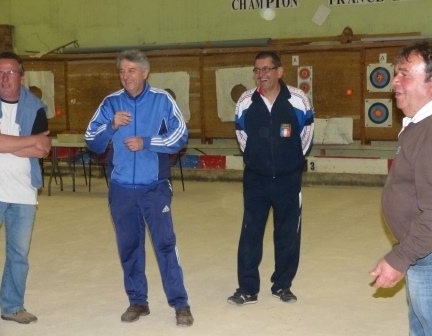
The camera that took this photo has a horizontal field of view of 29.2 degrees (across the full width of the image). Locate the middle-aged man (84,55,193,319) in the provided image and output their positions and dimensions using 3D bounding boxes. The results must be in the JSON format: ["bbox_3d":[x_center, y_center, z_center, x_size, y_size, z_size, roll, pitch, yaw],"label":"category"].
[{"bbox_3d":[-0.494,0.117,5.279,0.630,1.730,0.430,0,6,14],"label":"middle-aged man"}]

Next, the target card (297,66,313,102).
[{"bbox_3d":[1.416,-1.283,13.256,0.235,0.640,0.015,1,6,22],"label":"target card"}]

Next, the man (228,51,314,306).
[{"bbox_3d":[0.381,0.069,5.690,0.590,1.720,0.380,0,5,8],"label":"man"}]

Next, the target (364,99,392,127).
[{"bbox_3d":[2.524,-0.849,12.850,0.425,0.430,0.015,1,6,22],"label":"target"}]

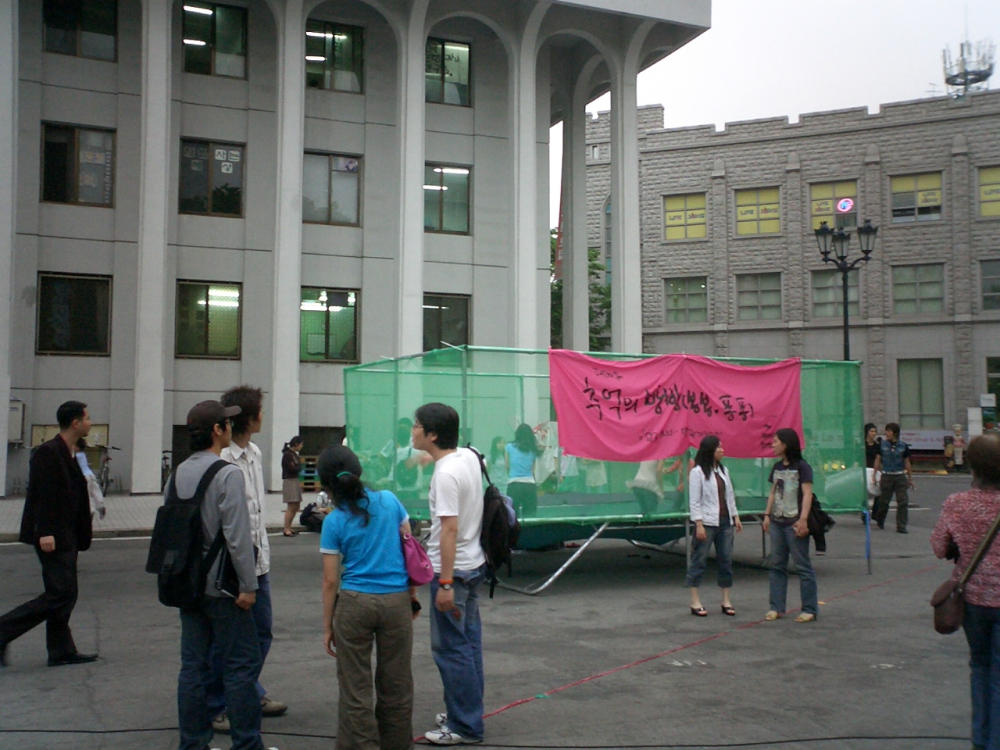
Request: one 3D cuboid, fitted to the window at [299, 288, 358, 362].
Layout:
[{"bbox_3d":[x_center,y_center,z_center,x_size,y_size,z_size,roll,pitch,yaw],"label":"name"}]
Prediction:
[{"bbox_3d":[-4.244,-1.241,26.658,1.521,1.902,0.150,1,-3,-23],"label":"window"}]

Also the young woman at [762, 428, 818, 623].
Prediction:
[{"bbox_3d":[2.508,1.282,9.271,0.500,1.624,0.320,-1,-4,25],"label":"young woman"}]

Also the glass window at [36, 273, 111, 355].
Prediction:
[{"bbox_3d":[-9.671,-1.368,24.307,1.565,1.882,0.150,1,-3,-23],"label":"glass window"}]

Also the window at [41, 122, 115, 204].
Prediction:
[{"bbox_3d":[-10.222,-5.086,25.926,1.642,1.952,0.150,2,-4,-22],"label":"window"}]

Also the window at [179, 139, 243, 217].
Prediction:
[{"bbox_3d":[-6.918,-4.728,25.681,1.521,1.843,0.150,1,-3,-23],"label":"window"}]

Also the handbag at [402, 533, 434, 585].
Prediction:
[{"bbox_3d":[-0.406,0.893,5.200,0.130,0.270,0.220,-2,-4,33],"label":"handbag"}]

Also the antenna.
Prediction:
[{"bbox_3d":[19.724,-12.861,45.000,2.100,2.600,2.000,-1,-3,24],"label":"antenna"}]

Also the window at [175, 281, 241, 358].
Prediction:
[{"bbox_3d":[-7.321,-1.377,26.901,1.591,1.942,0.150,2,-4,-22],"label":"window"}]

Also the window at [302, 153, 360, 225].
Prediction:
[{"bbox_3d":[-4.431,-4.918,28.308,1.608,1.930,0.150,2,-4,-22],"label":"window"}]

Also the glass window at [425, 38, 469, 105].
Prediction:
[{"bbox_3d":[-1.477,-7.994,28.218,1.521,1.772,0.150,1,-3,-23],"label":"glass window"}]

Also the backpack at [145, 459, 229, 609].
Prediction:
[{"bbox_3d":[-1.461,0.738,4.980,0.260,0.660,0.330,3,-5,-44],"label":"backpack"}]

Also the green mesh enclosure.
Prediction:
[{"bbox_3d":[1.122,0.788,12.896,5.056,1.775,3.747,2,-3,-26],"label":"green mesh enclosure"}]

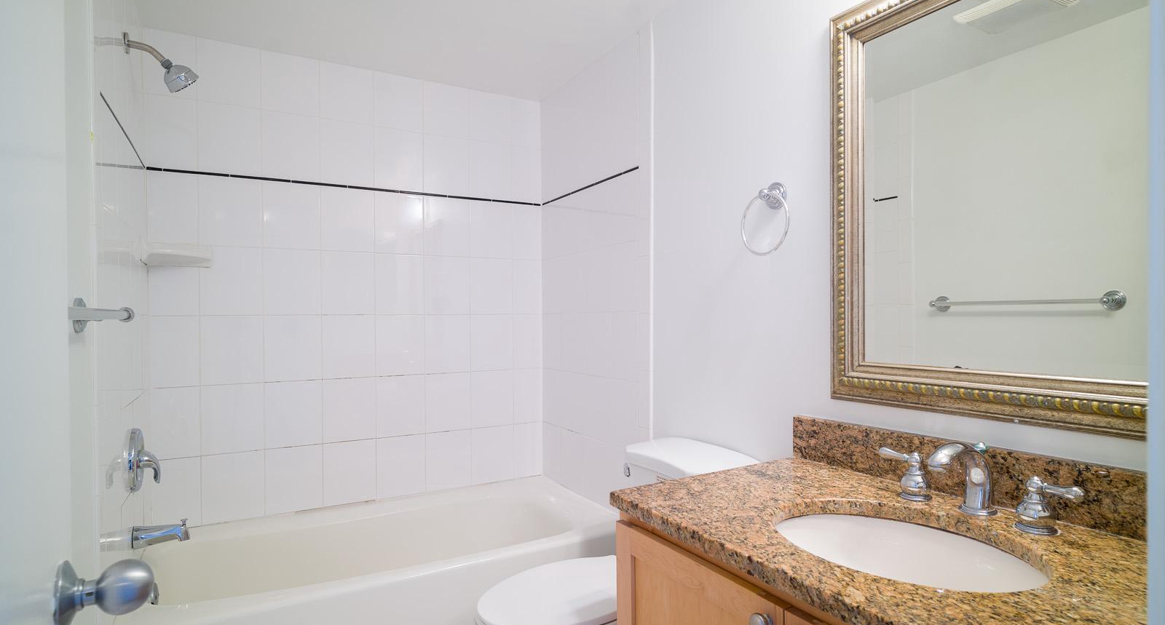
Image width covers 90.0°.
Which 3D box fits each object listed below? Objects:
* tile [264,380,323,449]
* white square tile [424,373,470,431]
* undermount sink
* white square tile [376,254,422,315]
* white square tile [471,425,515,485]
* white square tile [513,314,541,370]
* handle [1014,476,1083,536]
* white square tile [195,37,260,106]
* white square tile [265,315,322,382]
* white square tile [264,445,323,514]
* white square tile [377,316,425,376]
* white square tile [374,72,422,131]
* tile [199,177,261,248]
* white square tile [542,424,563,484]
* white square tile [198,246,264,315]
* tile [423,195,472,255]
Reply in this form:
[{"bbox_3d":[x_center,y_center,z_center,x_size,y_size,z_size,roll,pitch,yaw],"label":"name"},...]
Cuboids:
[{"bbox_3d":[-1.123,0.394,2.268,0.201,0.252,0.010,0,0,-28],"label":"tile"},{"bbox_3d":[-0.591,0.393,2.564,0.202,0.254,0.010,0,0,-29],"label":"white square tile"},{"bbox_3d":[0.490,0.457,0.915,0.360,0.165,0.420,0,0,-30],"label":"undermount sink"},{"bbox_3d":[-0.767,-0.117,2.452,0.201,0.254,0.010,0,-1,-29],"label":"white square tile"},{"bbox_3d":[-0.412,0.648,2.662,0.202,0.254,0.010,0,0,-29],"label":"white square tile"},{"bbox_3d":[-0.257,0.136,2.731,0.146,0.252,0.010,0,-1,-29],"label":"white square tile"},{"bbox_3d":[0.755,0.312,0.940,0.058,0.086,0.098,0,-1,-21],"label":"handle"},{"bbox_3d":[-1.318,-0.890,2.179,0.202,0.232,0.010,0,-1,-28],"label":"white square tile"},{"bbox_3d":[-1.126,0.140,2.269,0.202,0.254,0.010,0,0,-29],"label":"white square tile"},{"bbox_3d":[-1.114,0.646,2.249,0.201,0.249,0.010,0,-1,-29],"label":"white square tile"},{"bbox_3d":[-0.767,0.138,2.457,0.200,0.253,0.010,0,-1,-28],"label":"white square tile"},{"bbox_3d":[-0.775,-0.885,2.459,0.201,0.227,0.010,0,-1,-29],"label":"white square tile"},{"bbox_3d":[-1.307,-0.369,2.173,0.201,0.257,0.010,0,0,-28],"label":"tile"},{"bbox_3d":[-0.134,0.642,2.682,0.010,0.248,0.178,0,-1,-31],"label":"white square tile"},{"bbox_3d":[-1.306,-0.115,2.171,0.202,0.254,0.010,0,0,-29],"label":"white square tile"},{"bbox_3d":[-0.593,-0.375,2.553,0.201,0.257,0.010,0,-1,-29],"label":"tile"}]

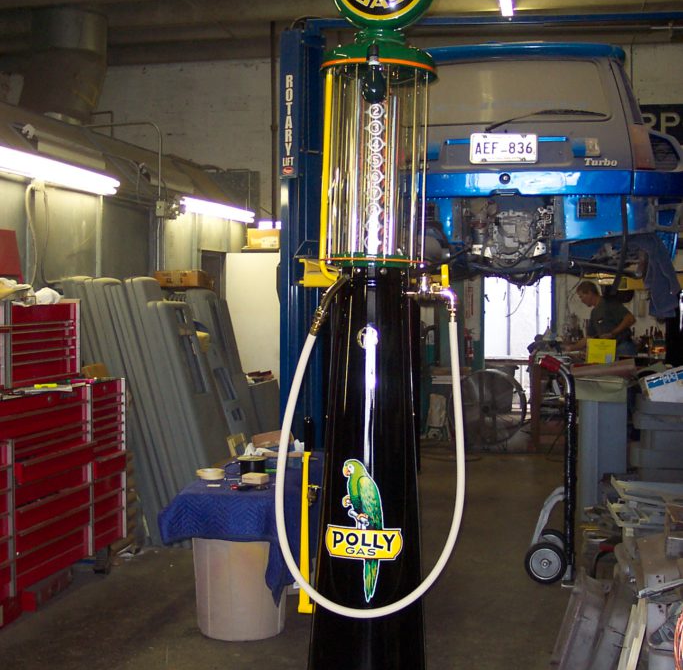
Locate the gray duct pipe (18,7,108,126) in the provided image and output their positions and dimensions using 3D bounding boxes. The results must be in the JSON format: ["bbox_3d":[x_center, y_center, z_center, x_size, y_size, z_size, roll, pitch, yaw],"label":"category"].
[{"bbox_3d":[-3.240,-3.054,12.604,1.000,1.340,0.930,0,2,11],"label":"gray duct pipe"}]

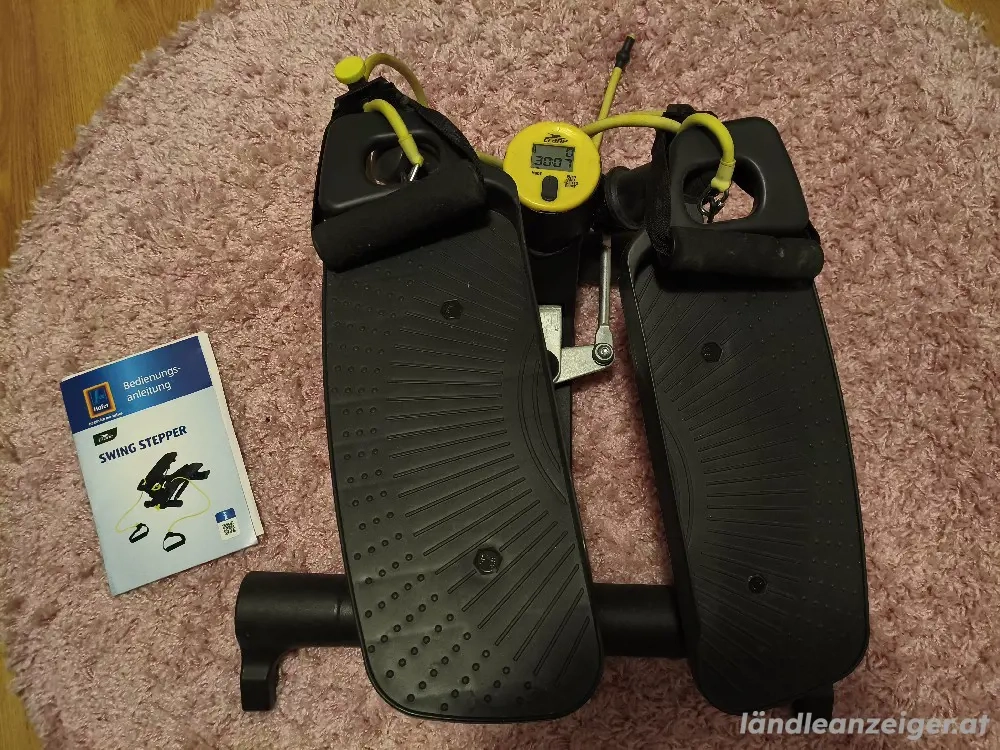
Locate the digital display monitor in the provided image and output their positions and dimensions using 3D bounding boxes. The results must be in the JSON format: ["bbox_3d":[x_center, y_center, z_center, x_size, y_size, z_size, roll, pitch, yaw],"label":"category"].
[{"bbox_3d":[0.043,-0.173,0.602,0.033,0.005,0.021,5,77,4],"label":"digital display monitor"}]

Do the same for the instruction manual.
[{"bbox_3d":[-0.322,0.080,0.713,0.151,0.009,0.211,-20,78,-1],"label":"instruction manual"}]

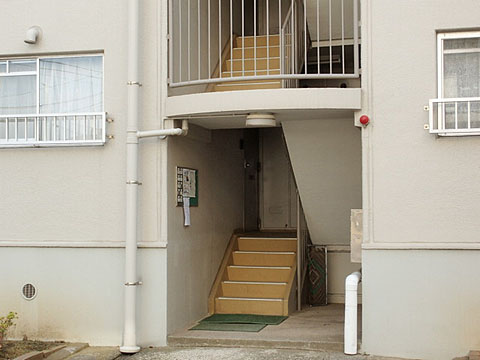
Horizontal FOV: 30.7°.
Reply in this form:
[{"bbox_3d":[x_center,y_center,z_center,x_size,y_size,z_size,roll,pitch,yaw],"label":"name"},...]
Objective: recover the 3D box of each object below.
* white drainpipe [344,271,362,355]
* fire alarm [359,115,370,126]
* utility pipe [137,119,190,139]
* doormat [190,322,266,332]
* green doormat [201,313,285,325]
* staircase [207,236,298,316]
[{"bbox_3d":[1.091,1.283,8.420,0.165,0.787,0.167,-1,-2,14],"label":"white drainpipe"},{"bbox_3d":[1.205,-0.577,8.434,0.086,0.092,0.080,-1,-2,14],"label":"fire alarm"},{"bbox_3d":[-0.794,-0.526,8.974,0.498,0.190,0.260,-1,-2,14],"label":"utility pipe"},{"bbox_3d":[-0.092,1.614,9.602,0.754,0.013,0.634,-1,-2,14],"label":"doormat"},{"bbox_3d":[0.066,1.631,10.261,0.934,0.016,0.774,-1,-2,14],"label":"green doormat"},{"bbox_3d":[0.229,1.199,11.203,1.008,0.934,1.161,-1,-2,14],"label":"staircase"}]

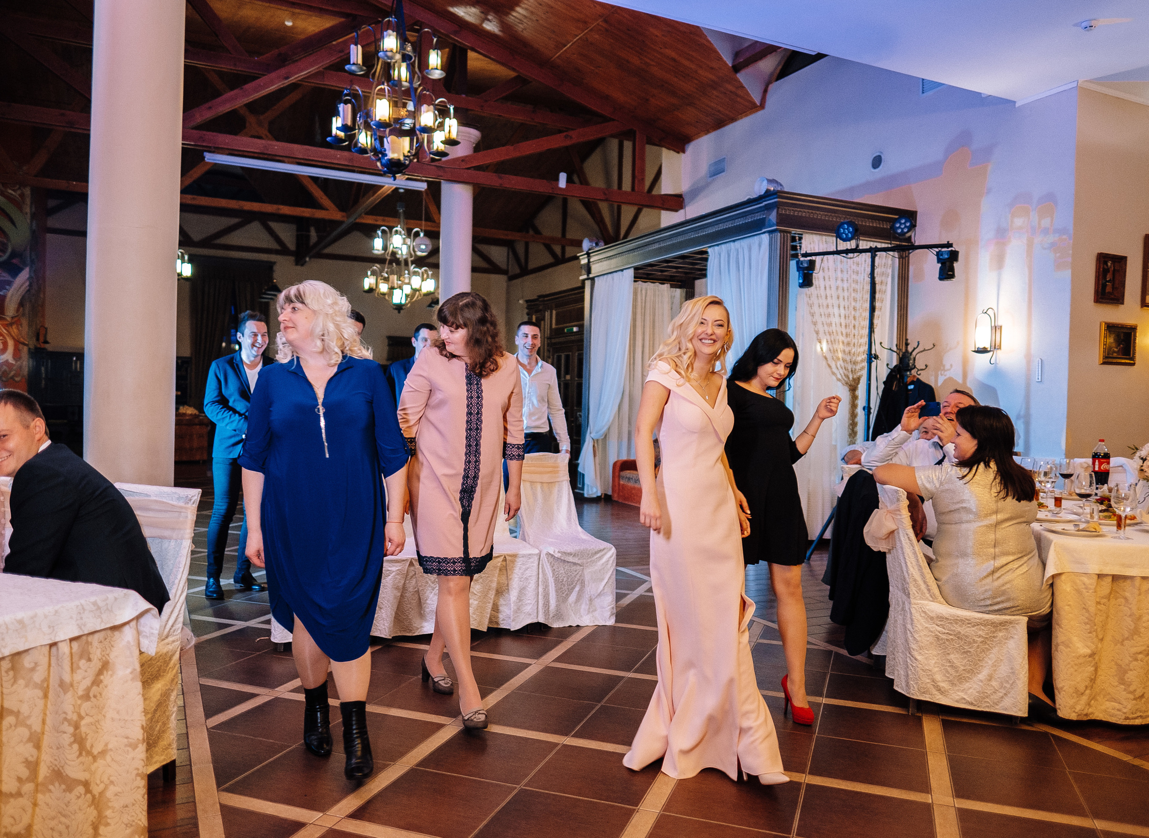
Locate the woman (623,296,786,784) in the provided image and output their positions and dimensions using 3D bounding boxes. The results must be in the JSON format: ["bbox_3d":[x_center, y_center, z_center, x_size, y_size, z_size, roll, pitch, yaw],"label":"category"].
[{"bbox_3d":[0.441,0.394,3.037,0.550,1.690,0.500,1,1,-25],"label":"woman"}]

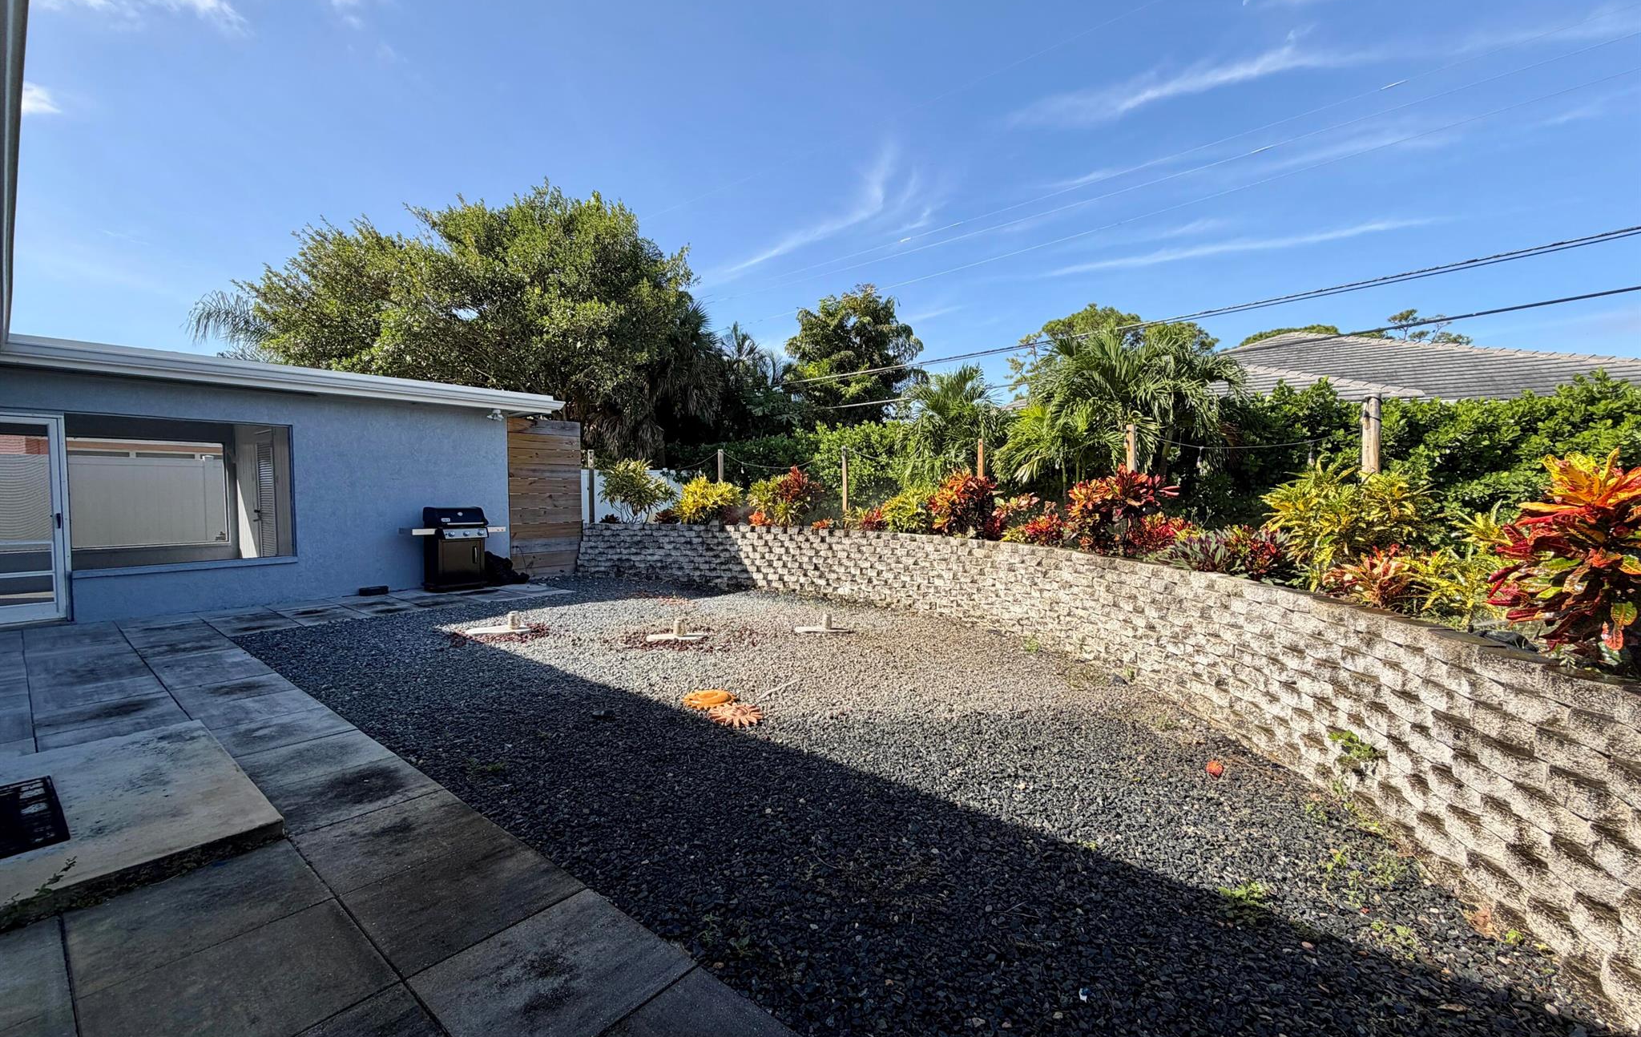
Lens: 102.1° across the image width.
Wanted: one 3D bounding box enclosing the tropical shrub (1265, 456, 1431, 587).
[{"bbox_3d":[3.297,0.017,4.167,0.870,0.797,0.850,3,3,38],"label":"tropical shrub"}]

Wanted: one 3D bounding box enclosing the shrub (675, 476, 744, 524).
[{"bbox_3d":[-1.813,-0.283,10.850,1.100,0.820,0.950,0,3,-9],"label":"shrub"}]

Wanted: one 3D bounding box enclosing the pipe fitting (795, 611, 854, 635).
[{"bbox_3d":[0.023,1.036,6.706,0.570,0.190,0.280,0,3,0],"label":"pipe fitting"}]

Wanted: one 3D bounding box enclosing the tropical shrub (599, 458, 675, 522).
[{"bbox_3d":[-3.124,-0.460,11.350,1.280,1.100,1.150,0,3,-15],"label":"tropical shrub"}]

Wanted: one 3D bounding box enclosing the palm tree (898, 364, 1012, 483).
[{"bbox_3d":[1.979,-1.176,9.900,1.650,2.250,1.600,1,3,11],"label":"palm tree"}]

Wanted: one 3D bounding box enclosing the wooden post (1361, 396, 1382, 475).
[{"bbox_3d":[3.605,-0.196,4.376,0.095,1.214,0.095,3,3,39],"label":"wooden post"}]

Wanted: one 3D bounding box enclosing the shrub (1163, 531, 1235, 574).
[{"bbox_3d":[2.880,0.242,5.056,0.480,0.300,0.450,2,3,30],"label":"shrub"}]

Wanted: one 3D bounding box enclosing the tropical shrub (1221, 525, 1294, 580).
[{"bbox_3d":[2.993,0.233,4.550,0.440,0.400,0.420,2,3,33],"label":"tropical shrub"}]

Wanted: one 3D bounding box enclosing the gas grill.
[{"bbox_3d":[-5.061,0.447,9.209,0.650,1.140,1.250,3,4,43],"label":"gas grill"}]

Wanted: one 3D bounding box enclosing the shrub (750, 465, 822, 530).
[{"bbox_3d":[-0.531,-0.299,10.000,1.100,0.950,0.950,1,3,-3],"label":"shrub"}]

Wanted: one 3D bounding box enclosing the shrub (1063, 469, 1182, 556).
[{"bbox_3d":[2.815,-0.076,6.217,0.970,0.795,0.900,2,3,24],"label":"shrub"}]

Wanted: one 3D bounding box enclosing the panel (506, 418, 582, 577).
[{"bbox_3d":[-4.416,-0.293,10.681,0.070,2.500,1.240,3,3,39],"label":"panel"}]

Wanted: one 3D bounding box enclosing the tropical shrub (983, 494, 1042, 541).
[{"bbox_3d":[2.177,-0.015,7.562,0.620,0.540,0.600,1,3,16],"label":"tropical shrub"}]

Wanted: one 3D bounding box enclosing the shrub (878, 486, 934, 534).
[{"bbox_3d":[1.108,-0.107,8.500,0.820,0.640,0.750,1,3,7],"label":"shrub"}]

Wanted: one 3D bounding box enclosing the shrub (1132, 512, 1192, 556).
[{"bbox_3d":[2.911,0.143,5.659,0.470,0.407,0.450,2,3,27],"label":"shrub"}]

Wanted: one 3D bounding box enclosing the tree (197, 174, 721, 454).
[{"bbox_3d":[-9.223,-3.974,16.690,11.500,8.858,10.000,-1,3,-29],"label":"tree"}]

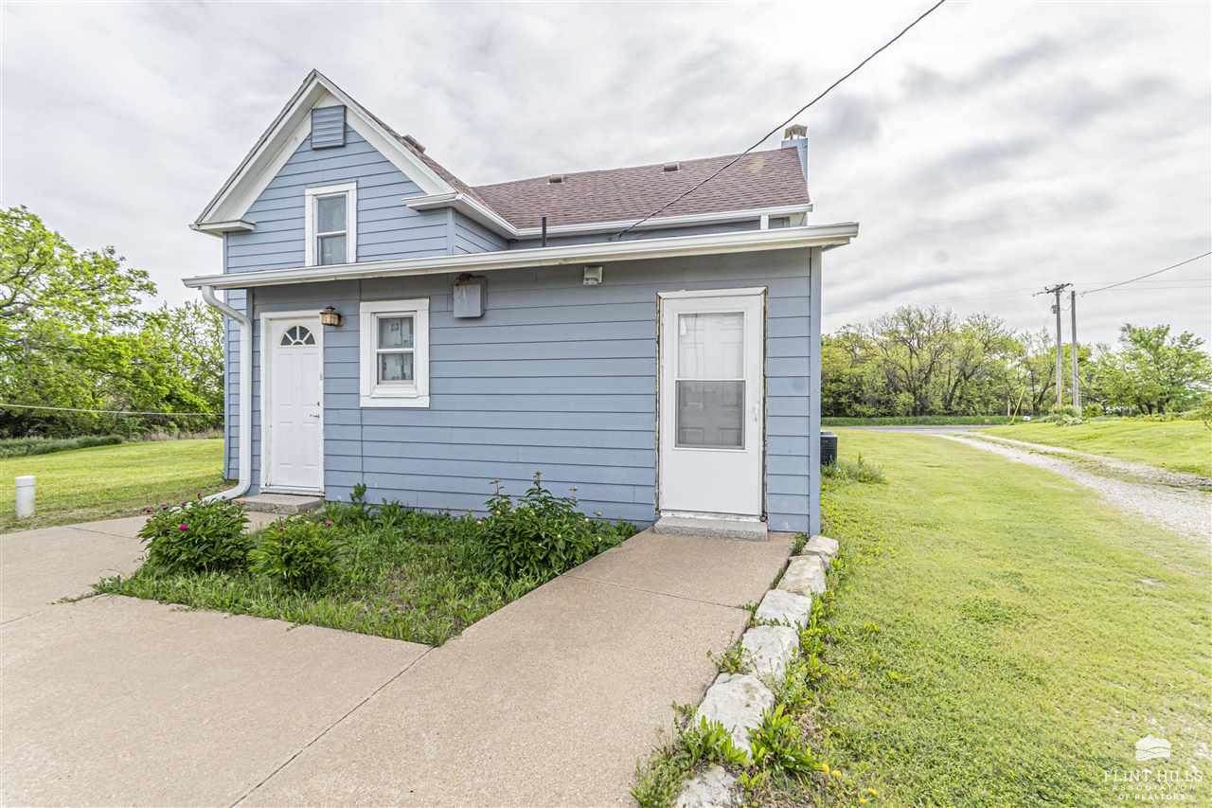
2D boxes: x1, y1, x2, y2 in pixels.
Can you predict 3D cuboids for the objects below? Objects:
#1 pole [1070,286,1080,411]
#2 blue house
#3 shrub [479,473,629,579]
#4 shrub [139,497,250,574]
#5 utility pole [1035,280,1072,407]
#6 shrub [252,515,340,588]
[{"bbox_3d":[29.722,-3.121,32.000,0.280,8.400,0.280,-1,0,15],"label":"pole"},{"bbox_3d":[-1.369,-1.923,9.594,9.750,6.400,8.900,0,0,15],"label":"blue house"},{"bbox_3d":[-0.399,0.895,3.900,1.100,0.650,0.950,0,0,15],"label":"shrub"},{"bbox_3d":[-3.097,0.980,3.800,0.720,0.480,0.700,0,0,15],"label":"shrub"},{"bbox_3d":[30.928,-3.559,34.500,0.600,9.320,2.500,0,0,19],"label":"utility pole"},{"bbox_3d":[-2.144,1.010,3.480,0.560,0.420,0.550,0,0,15],"label":"shrub"}]

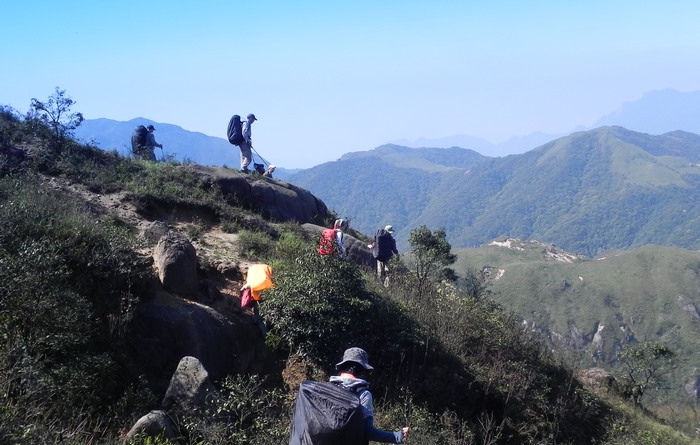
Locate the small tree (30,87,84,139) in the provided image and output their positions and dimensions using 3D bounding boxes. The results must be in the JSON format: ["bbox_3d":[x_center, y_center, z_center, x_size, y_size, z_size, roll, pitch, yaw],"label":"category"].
[{"bbox_3d":[-8.128,-3.024,23.039,1.450,1.500,1.400,0,3,0],"label":"small tree"}]

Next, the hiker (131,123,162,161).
[{"bbox_3d":[-6.269,-2.175,25.543,0.850,1.650,0.600,-1,3,-12],"label":"hiker"}]

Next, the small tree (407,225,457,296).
[{"bbox_3d":[2.119,1.050,21.552,1.300,2.000,1.250,0,3,0],"label":"small tree"}]

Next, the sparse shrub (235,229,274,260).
[{"bbox_3d":[-2.168,0.527,19.020,0.880,0.780,0.800,0,3,0],"label":"sparse shrub"}]

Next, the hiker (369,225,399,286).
[{"bbox_3d":[0.915,0.907,22.644,0.620,1.680,0.650,2,4,32],"label":"hiker"}]

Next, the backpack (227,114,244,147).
[{"bbox_3d":[-3.276,-2.639,23.723,0.480,0.870,0.420,0,3,-2],"label":"backpack"}]

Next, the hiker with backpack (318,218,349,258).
[{"bbox_3d":[-0.415,0.736,20.843,0.620,1.650,0.550,-2,4,-35],"label":"hiker with backpack"}]

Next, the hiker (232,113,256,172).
[{"bbox_3d":[-3.050,-2.291,23.744,0.750,1.680,0.580,0,3,-2],"label":"hiker"}]

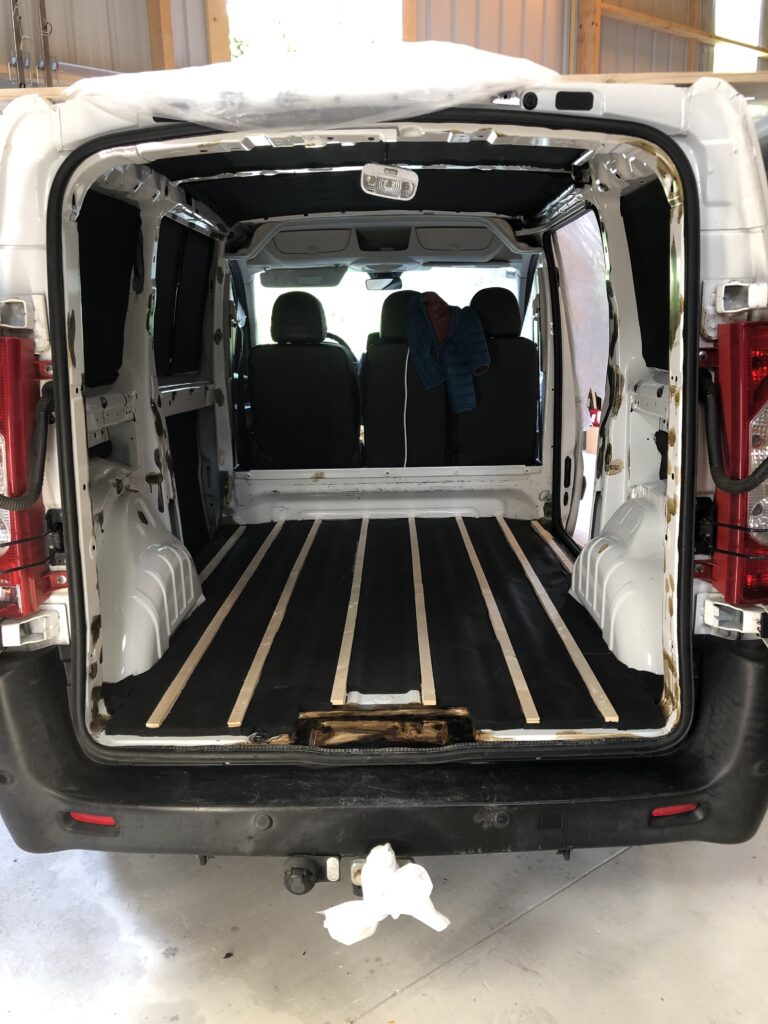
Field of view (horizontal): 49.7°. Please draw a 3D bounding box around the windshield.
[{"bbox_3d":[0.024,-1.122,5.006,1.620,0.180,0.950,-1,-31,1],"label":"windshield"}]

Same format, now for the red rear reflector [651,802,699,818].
[{"bbox_3d":[0.605,0.614,1.716,0.107,0.027,0.020,-4,13,-16],"label":"red rear reflector"}]

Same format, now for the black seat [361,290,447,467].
[{"bbox_3d":[0.105,-0.589,4.413,0.440,1.111,0.780,-1,12,1],"label":"black seat"}]

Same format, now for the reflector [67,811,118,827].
[{"bbox_3d":[-0.616,0.648,1.750,0.105,0.027,0.022,2,12,16],"label":"reflector"}]

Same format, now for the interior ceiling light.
[{"bbox_3d":[0.014,-0.844,2.121,0.148,0.083,0.040,9,12,-2],"label":"interior ceiling light"}]

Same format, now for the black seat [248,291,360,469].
[{"bbox_3d":[-0.390,-0.583,4.420,0.520,1.116,0.780,-1,12,1],"label":"black seat"}]

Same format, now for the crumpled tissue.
[{"bbox_3d":[0.003,0.757,1.644,0.250,0.175,0.120,-1,12,1],"label":"crumpled tissue"}]

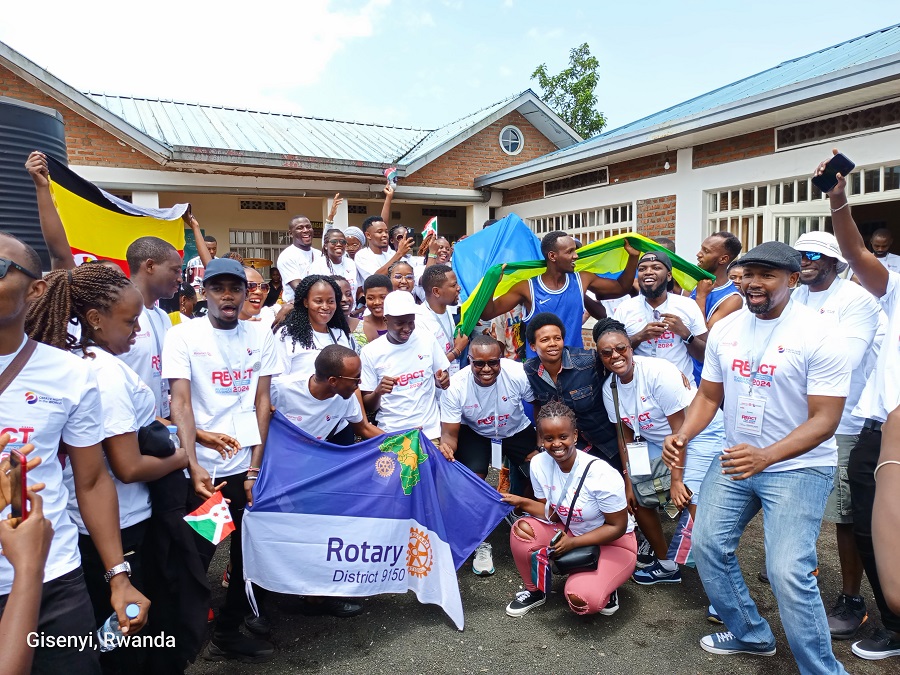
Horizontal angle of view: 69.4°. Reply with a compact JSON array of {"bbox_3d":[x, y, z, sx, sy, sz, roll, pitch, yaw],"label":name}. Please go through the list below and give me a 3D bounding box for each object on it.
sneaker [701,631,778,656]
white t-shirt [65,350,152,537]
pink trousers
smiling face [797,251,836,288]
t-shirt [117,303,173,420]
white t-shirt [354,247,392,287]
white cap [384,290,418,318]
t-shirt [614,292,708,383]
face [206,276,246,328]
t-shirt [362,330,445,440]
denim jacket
[{"bbox_3d":[1.191,1.240,2.696,0.295,0.110,0.105,-1,5,6],"label":"sneaker"},{"bbox_3d":[-1.116,0.333,2.100,0.320,0.570,0.430,1,6,-9],"label":"white t-shirt"},{"bbox_3d":[0.601,1.048,3.140,0.560,0.430,0.500,1,5,18],"label":"pink trousers"},{"bbox_3d":[1.597,-0.301,2.840,0.170,0.215,0.165,-5,6,-37],"label":"smiling face"},{"bbox_3d":[-1.276,0.177,2.680,0.280,0.670,0.460,2,6,30],"label":"t-shirt"},{"bbox_3d":[-0.541,-0.351,4.850,0.480,0.660,0.280,-3,5,-27],"label":"white t-shirt"},{"bbox_3d":[-0.270,-0.184,3.620,0.180,0.150,0.260,-2,17,-30],"label":"white cap"},{"bbox_3d":[1.100,0.099,3.380,0.490,0.660,0.280,2,6,28],"label":"t-shirt"},{"bbox_3d":[-0.905,-0.141,2.620,0.160,0.210,0.160,-2,5,-20],"label":"face"},{"bbox_3d":[-0.245,0.253,3.420,0.500,0.630,0.300,-2,11,-13],"label":"t-shirt"},{"bbox_3d":[0.653,0.368,3.520,0.460,0.570,0.300,-14,15,6],"label":"denim jacket"}]

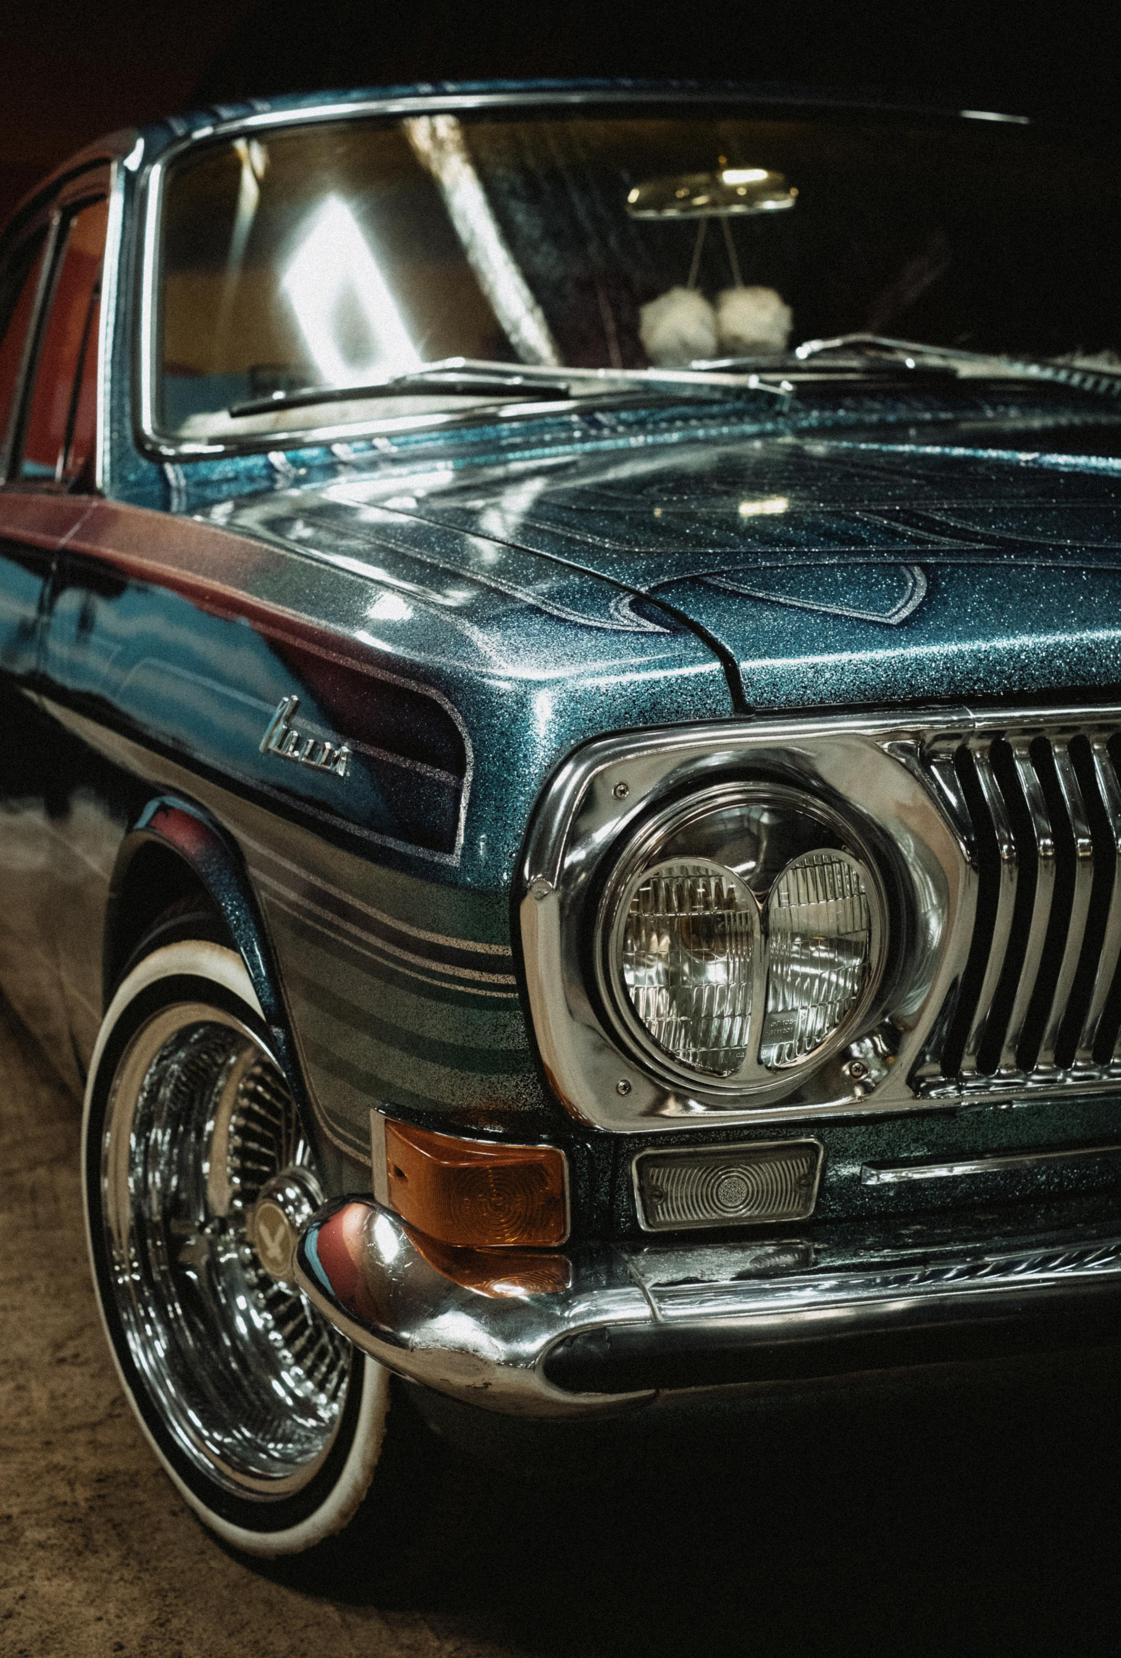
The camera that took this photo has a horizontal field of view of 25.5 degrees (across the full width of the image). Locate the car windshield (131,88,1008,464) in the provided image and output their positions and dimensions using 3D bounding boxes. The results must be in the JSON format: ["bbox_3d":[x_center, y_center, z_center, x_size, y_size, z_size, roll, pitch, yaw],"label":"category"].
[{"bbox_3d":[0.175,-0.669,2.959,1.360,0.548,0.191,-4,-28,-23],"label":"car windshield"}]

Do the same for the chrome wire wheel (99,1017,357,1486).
[{"bbox_3d":[-0.214,0.339,2.098,0.170,0.412,0.412,-7,12,-37],"label":"chrome wire wheel"}]

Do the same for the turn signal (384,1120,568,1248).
[{"bbox_3d":[-0.052,0.206,1.452,0.098,0.058,0.090,-2,9,-15],"label":"turn signal"}]

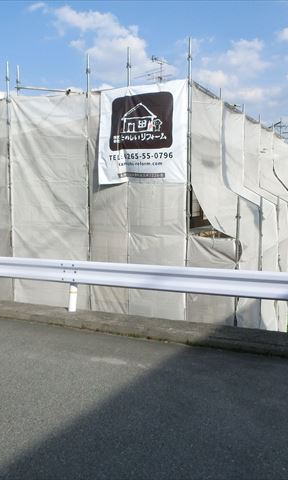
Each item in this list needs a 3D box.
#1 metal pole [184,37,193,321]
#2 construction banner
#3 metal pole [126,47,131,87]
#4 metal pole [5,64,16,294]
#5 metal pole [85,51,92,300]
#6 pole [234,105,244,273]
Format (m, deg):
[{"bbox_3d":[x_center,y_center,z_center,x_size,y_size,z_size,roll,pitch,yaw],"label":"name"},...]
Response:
[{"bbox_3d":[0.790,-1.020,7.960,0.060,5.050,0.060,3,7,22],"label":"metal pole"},{"bbox_3d":[-0.040,-1.920,8.130,1.770,1.800,0.100,3,7,22],"label":"construction banner"},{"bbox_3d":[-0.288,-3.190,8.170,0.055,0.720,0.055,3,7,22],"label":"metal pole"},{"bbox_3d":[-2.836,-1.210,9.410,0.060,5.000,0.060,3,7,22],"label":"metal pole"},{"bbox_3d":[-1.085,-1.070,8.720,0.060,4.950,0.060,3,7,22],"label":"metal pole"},{"bbox_3d":[1.700,-0.900,7.980,0.060,2.900,0.060,3,7,22],"label":"pole"}]

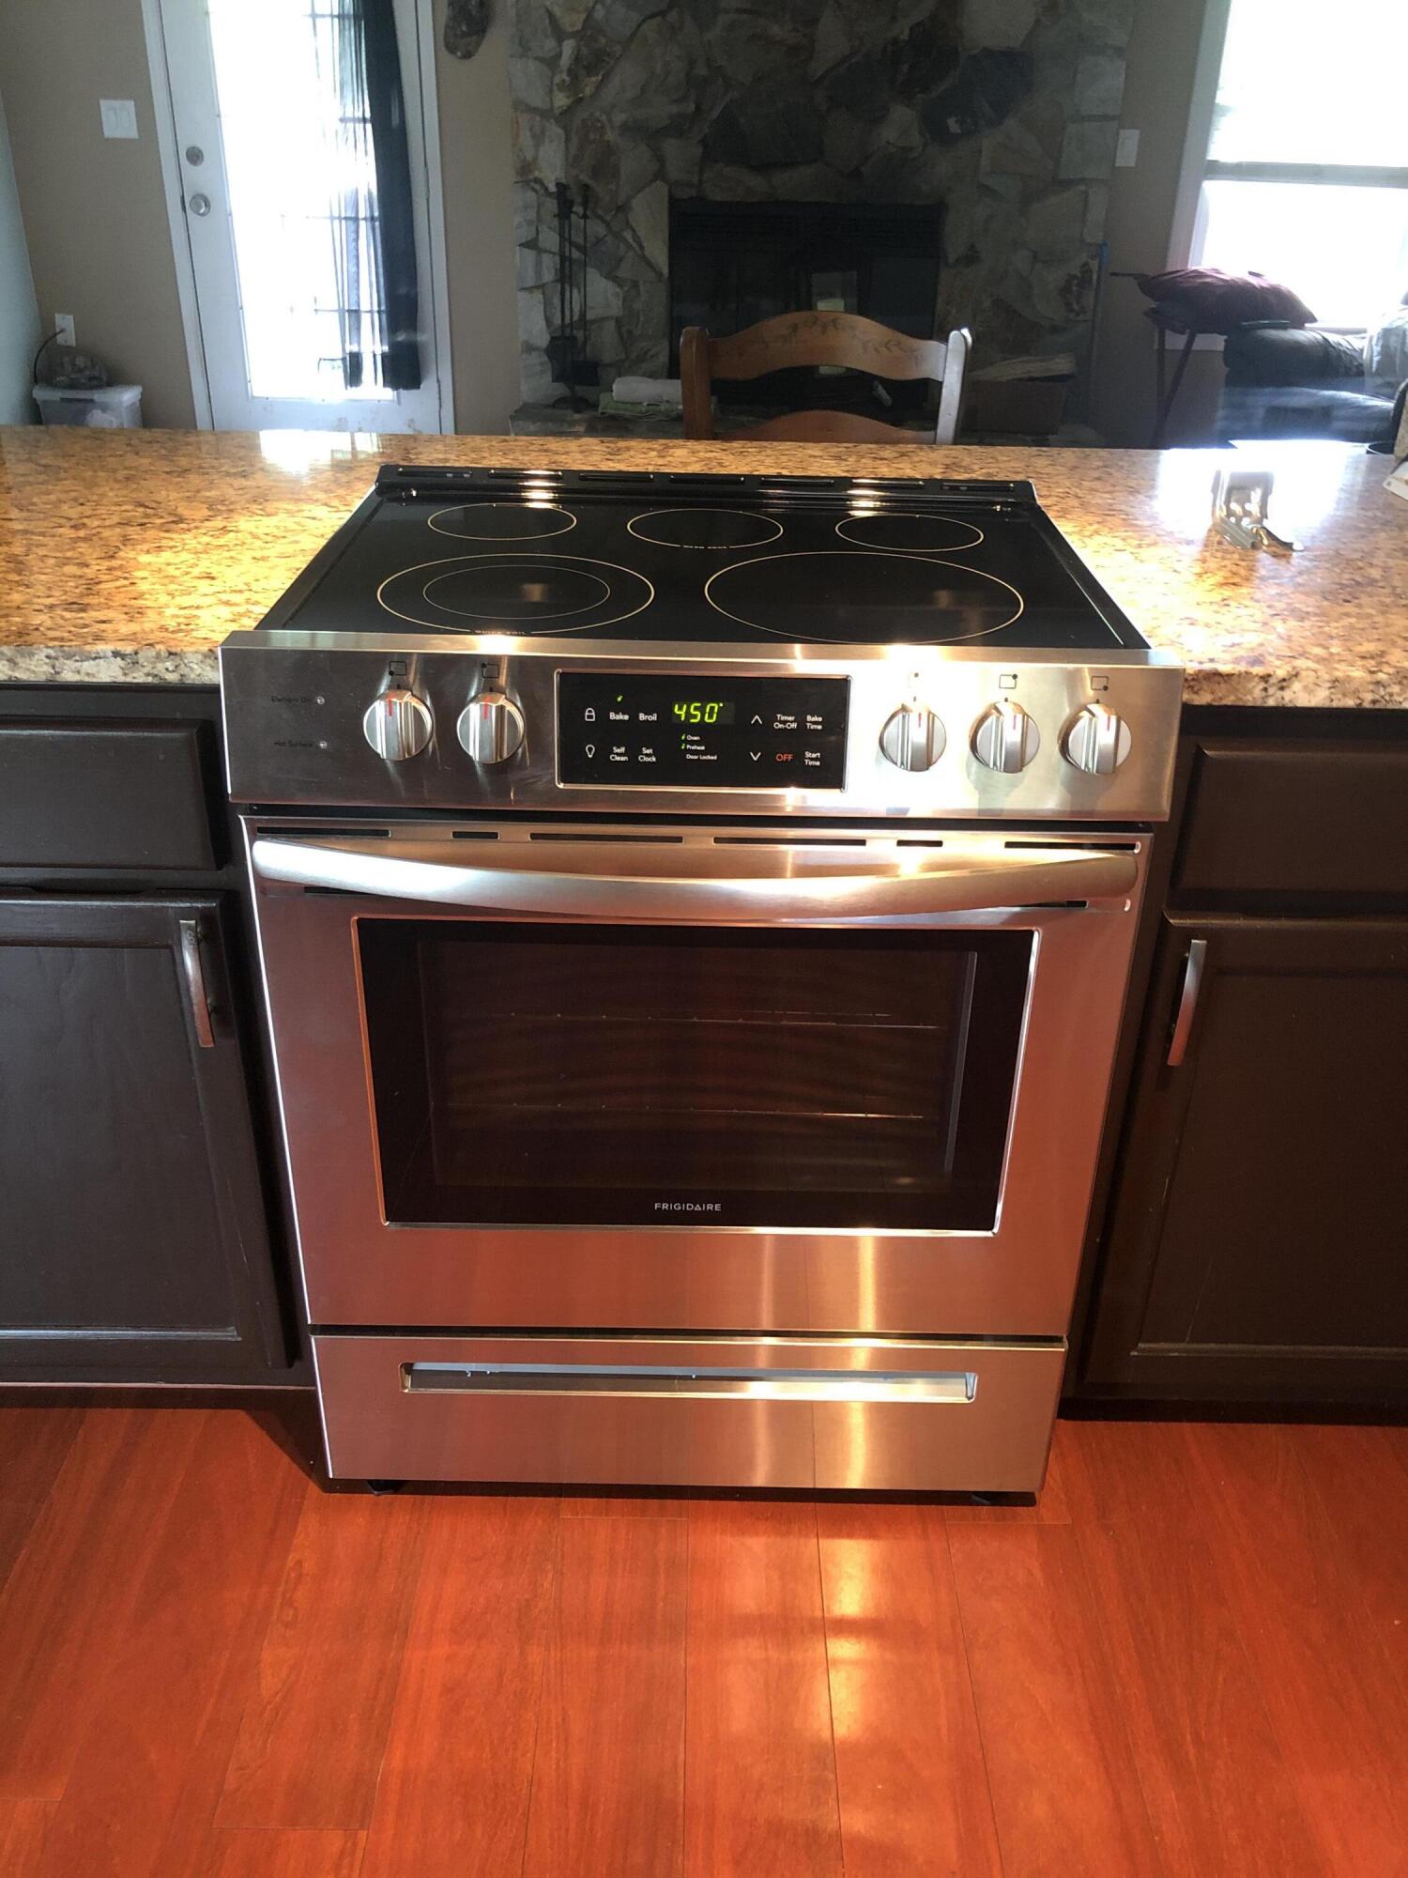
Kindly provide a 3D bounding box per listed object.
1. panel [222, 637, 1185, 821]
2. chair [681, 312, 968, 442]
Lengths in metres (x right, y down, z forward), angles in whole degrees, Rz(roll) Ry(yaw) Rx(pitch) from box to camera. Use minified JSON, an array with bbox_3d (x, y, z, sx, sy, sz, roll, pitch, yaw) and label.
[{"bbox_3d":[-0.003,-0.168,1.210,0.757,0.133,0.066,1,15,0],"label":"panel"},{"bbox_3d":[0.178,-0.411,2.403,0.460,1.030,0.500,1,28,0],"label":"chair"}]

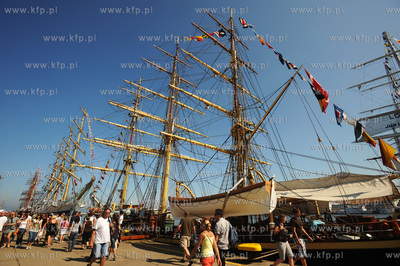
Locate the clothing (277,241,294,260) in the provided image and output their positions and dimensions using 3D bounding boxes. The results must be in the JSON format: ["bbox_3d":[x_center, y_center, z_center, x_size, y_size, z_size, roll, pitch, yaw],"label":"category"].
[{"bbox_3d":[2.456,3.380,5.420,0.440,0.450,0.360,-10,-25,23],"label":"clothing"}]

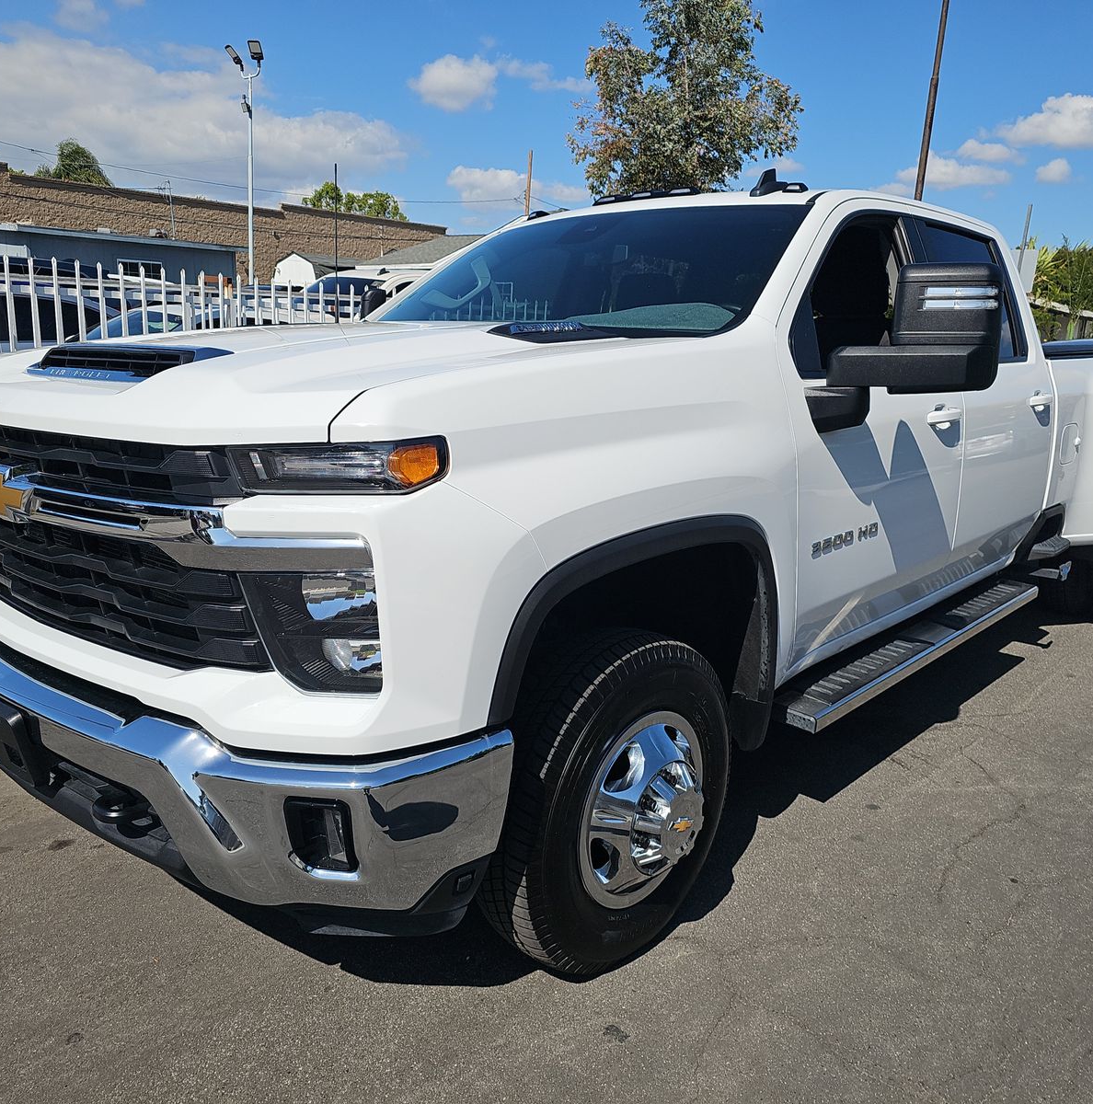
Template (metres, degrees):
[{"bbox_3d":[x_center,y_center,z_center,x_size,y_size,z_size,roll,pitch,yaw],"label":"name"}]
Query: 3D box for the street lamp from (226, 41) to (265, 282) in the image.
[{"bbox_3d":[-5.753,-6.179,19.132,0.800,7.050,0.500,-2,12,-16],"label":"street lamp"}]

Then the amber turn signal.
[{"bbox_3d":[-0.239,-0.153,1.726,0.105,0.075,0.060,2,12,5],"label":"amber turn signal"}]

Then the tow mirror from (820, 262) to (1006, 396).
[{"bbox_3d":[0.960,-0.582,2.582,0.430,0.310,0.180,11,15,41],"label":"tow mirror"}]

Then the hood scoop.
[{"bbox_3d":[-0.963,-0.446,2.274,0.840,0.085,0.260,11,15,41],"label":"hood scoop"}]

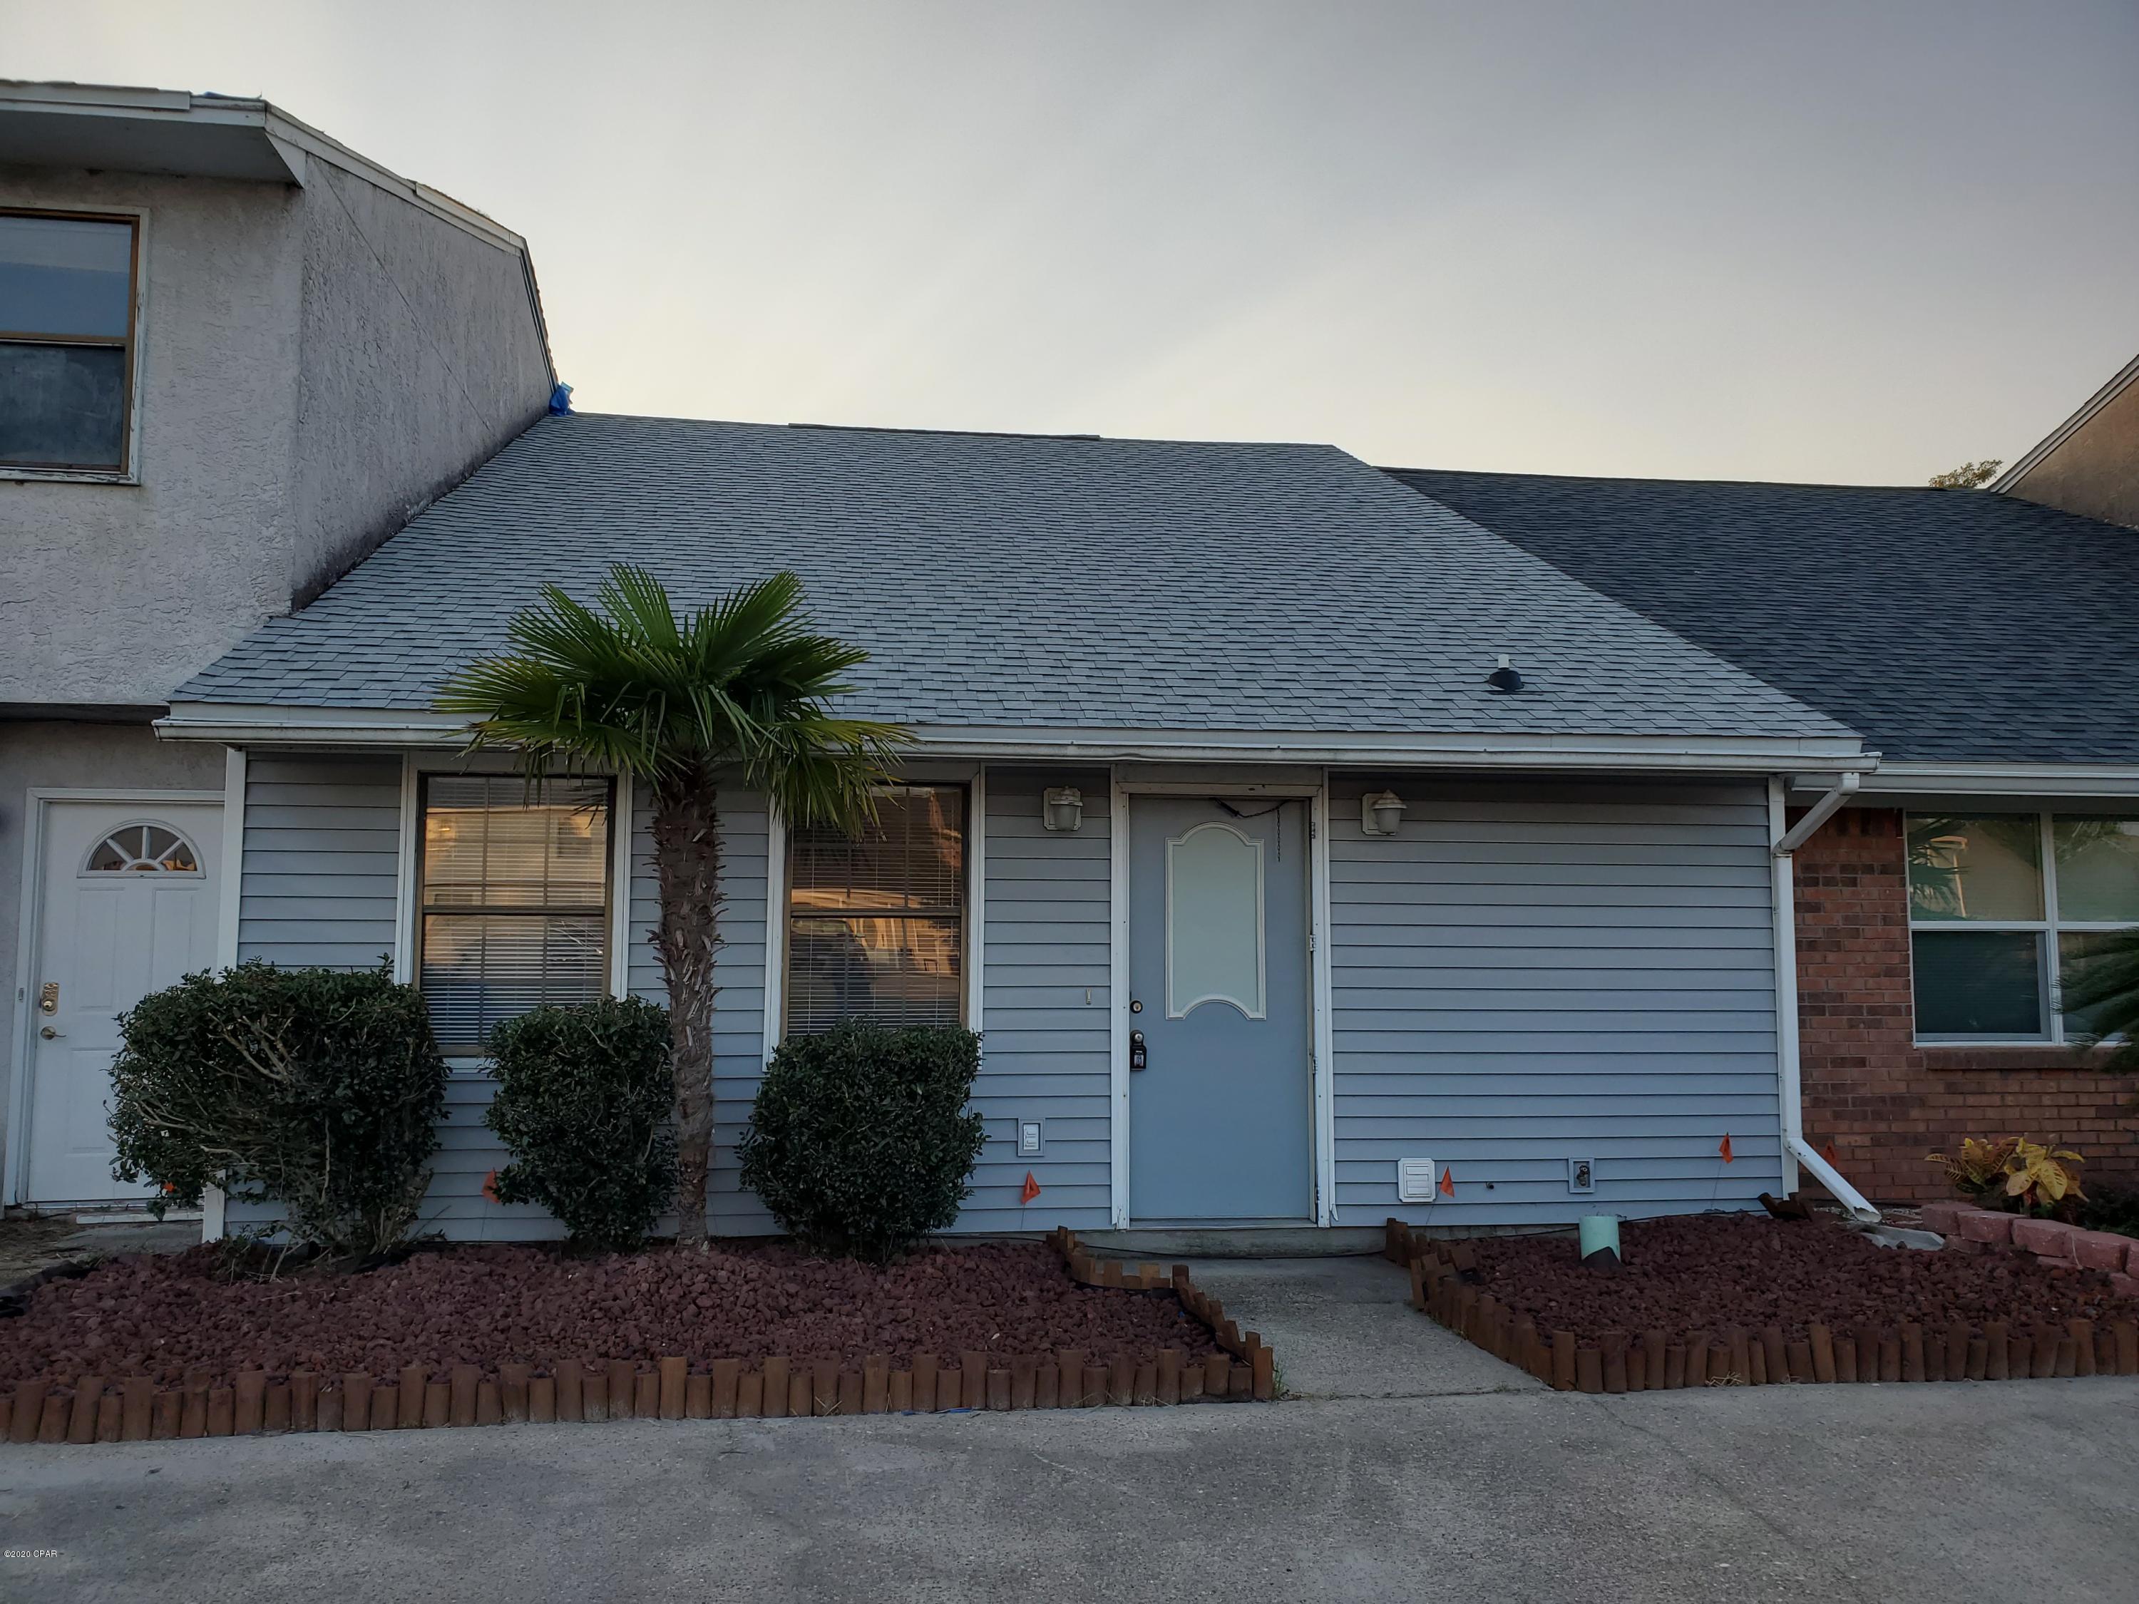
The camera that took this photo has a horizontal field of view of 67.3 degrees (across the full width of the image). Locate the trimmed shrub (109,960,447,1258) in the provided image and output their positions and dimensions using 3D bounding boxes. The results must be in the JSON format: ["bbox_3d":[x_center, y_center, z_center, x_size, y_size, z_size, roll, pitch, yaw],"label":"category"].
[{"bbox_3d":[-3.244,1.272,6.608,1.305,1.211,1.010,1,-5,-6],"label":"trimmed shrub"}]

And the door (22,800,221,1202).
[{"bbox_3d":[-4.771,1.015,8.213,0.929,2.015,0.071,1,-5,-6],"label":"door"}]

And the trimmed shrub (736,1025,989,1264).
[{"bbox_3d":[-0.881,1.430,6.841,1.031,0.966,0.960,1,-5,-6],"label":"trimmed shrub"}]

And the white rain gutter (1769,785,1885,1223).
[{"bbox_3d":[3.596,0.916,7.667,0.096,2.055,0.707,1,-5,-6],"label":"white rain gutter"}]

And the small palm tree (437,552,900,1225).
[{"bbox_3d":[-1.583,0.450,6.437,1.797,2.777,1.768,1,-5,-6],"label":"small palm tree"}]

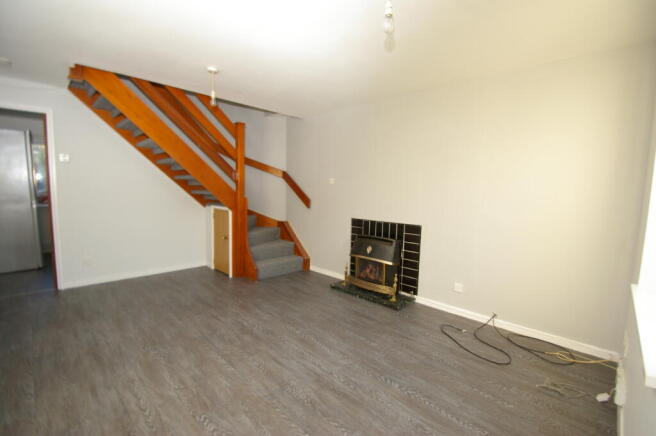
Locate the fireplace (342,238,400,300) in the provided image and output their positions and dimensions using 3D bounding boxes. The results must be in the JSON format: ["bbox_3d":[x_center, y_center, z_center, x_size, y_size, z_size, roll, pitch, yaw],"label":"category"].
[{"bbox_3d":[0.514,0.554,3.268,0.713,0.616,0.270,5,6,44],"label":"fireplace"}]

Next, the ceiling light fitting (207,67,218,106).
[{"bbox_3d":[-1.060,-1.210,2.519,0.090,0.352,0.090,5,6,44],"label":"ceiling light fitting"}]

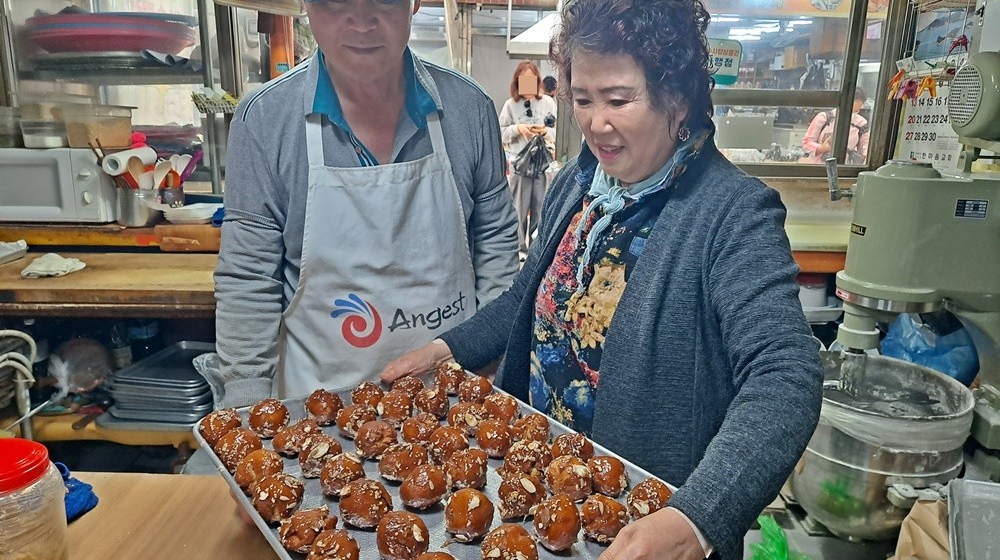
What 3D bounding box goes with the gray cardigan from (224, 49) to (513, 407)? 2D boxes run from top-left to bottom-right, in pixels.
[{"bbox_3d":[-0.216,-0.060,1.150,0.510,0.610,0.310,0,12,-7],"label":"gray cardigan"}]

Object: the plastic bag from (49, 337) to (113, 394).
[{"bbox_3d":[-1.350,0.275,2.230,0.190,0.170,0.170,-1,12,-11],"label":"plastic bag"}]

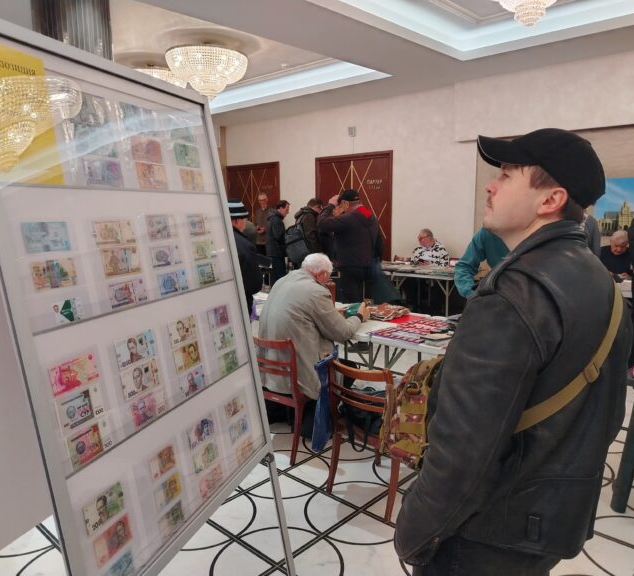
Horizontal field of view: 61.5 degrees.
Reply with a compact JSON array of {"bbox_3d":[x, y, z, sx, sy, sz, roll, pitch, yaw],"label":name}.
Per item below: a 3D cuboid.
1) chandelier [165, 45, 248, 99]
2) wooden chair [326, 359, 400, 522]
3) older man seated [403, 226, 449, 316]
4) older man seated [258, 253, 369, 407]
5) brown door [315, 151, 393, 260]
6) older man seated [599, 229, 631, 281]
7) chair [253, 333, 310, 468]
[{"bbox_3d":[-1.301,-2.578,6.453,0.960,0.570,0.960,-1,8,0],"label":"chandelier"},{"bbox_3d":[0.361,0.749,2.929,0.430,0.790,0.490,7,12,42],"label":"wooden chair"},{"bbox_3d":[1.577,-0.188,7.505,0.580,1.260,0.750,7,12,42],"label":"older man seated"},{"bbox_3d":[0.004,0.402,3.658,0.600,1.270,0.800,7,12,42],"label":"older man seated"},{"bbox_3d":[0.631,-1.102,9.535,1.739,2.492,0.100,7,12,42],"label":"brown door"},{"bbox_3d":[3.311,0.018,5.903,0.580,1.280,0.750,7,12,42],"label":"older man seated"},{"bbox_3d":[-0.181,0.657,3.556,0.430,0.800,0.480,6,11,37],"label":"chair"}]

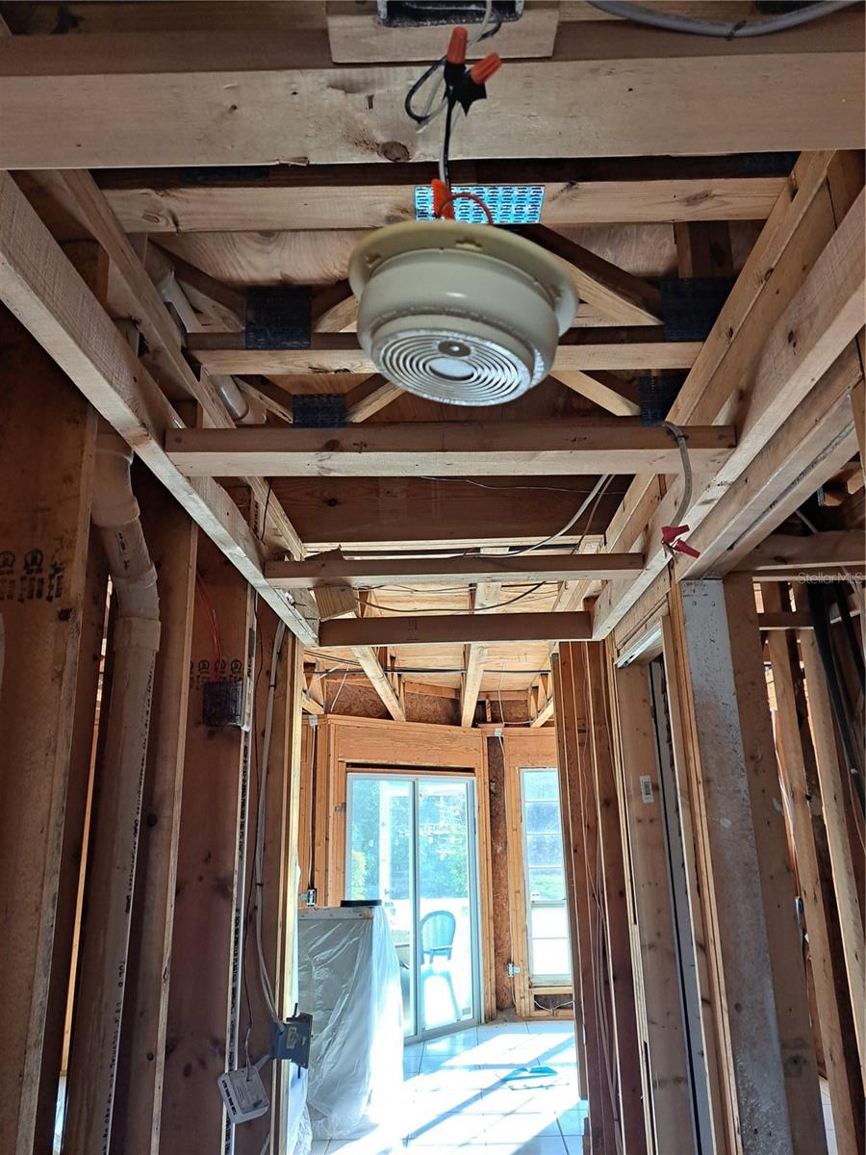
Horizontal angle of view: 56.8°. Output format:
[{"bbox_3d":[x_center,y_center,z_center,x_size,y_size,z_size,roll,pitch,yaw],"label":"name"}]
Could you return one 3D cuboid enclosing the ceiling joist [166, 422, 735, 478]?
[{"bbox_3d":[0.023,-0.186,1.192,0.815,0.038,0.089,0,-17,-1],"label":"ceiling joist"}]

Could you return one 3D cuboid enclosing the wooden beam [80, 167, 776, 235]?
[{"bbox_3d":[0.017,-0.529,1.111,0.945,0.038,0.089,-1,-17,1],"label":"wooden beam"}]

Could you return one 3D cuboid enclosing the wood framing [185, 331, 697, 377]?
[{"bbox_3d":[0.029,-0.418,1.483,0.945,0.038,0.089,-1,-17,0],"label":"wood framing"}]

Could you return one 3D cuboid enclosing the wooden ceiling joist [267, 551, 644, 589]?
[{"bbox_3d":[0.048,-0.013,1.775,0.818,0.038,0.089,-1,-17,1],"label":"wooden ceiling joist"}]

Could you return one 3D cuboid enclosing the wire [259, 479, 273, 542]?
[{"bbox_3d":[-0.406,-0.165,1.951,0.020,0.190,0.030,-1,-17,1],"label":"wire"}]

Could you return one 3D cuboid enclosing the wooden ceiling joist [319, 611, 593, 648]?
[{"bbox_3d":[0.067,0.164,2.458,0.818,0.089,0.038,-1,-17,1],"label":"wooden ceiling joist"}]

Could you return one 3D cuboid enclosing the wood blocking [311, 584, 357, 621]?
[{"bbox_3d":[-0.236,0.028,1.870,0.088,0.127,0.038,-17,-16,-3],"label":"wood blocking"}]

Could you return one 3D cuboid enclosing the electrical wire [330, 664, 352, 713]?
[{"bbox_3d":[-0.757,0.885,6.440,0.160,0.370,0.060,-1,-17,1],"label":"electrical wire"}]

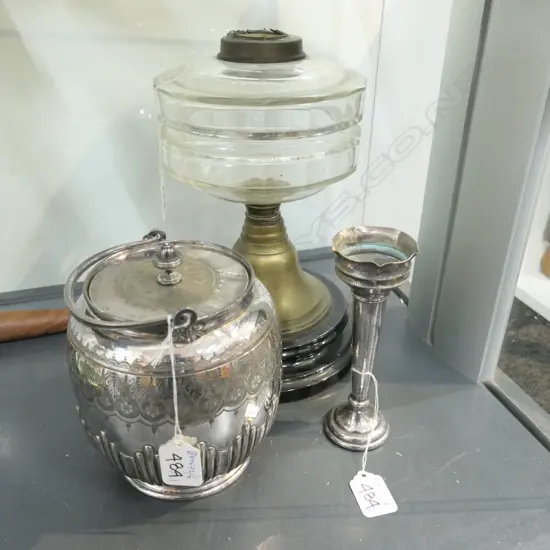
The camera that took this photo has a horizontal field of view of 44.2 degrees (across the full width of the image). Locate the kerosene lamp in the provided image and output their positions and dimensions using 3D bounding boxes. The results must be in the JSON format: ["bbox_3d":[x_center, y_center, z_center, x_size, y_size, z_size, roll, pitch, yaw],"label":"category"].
[{"bbox_3d":[-0.009,-0.057,0.577,0.171,0.282,0.171,0,32,0],"label":"kerosene lamp"}]

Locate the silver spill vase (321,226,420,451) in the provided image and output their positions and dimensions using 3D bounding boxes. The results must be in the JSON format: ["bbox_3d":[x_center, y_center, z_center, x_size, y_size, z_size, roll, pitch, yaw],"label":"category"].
[{"bbox_3d":[0.066,0.049,0.491,0.058,0.164,0.058,1,32,0],"label":"silver spill vase"}]

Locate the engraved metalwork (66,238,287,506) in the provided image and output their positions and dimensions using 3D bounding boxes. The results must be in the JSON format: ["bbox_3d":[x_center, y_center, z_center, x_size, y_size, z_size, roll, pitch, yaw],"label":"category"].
[{"bbox_3d":[-0.069,0.057,0.487,0.148,0.183,0.148,-10,33,-15],"label":"engraved metalwork"}]

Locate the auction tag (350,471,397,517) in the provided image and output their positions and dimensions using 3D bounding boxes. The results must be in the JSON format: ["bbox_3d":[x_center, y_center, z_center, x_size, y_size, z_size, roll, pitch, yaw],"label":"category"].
[{"bbox_3d":[0.068,0.152,0.478,0.024,0.002,0.040,-8,33,-14],"label":"auction tag"}]

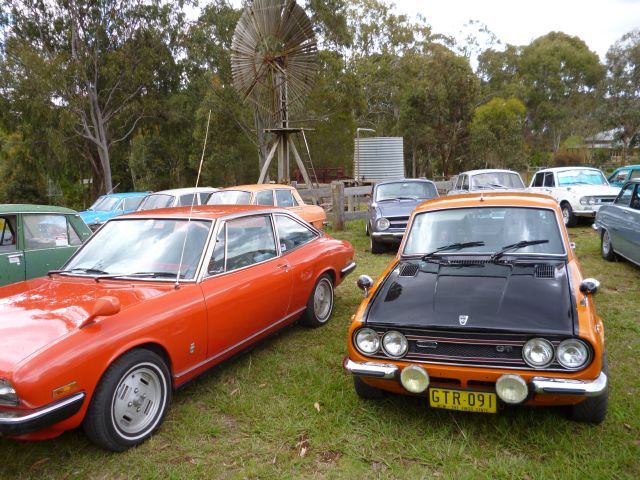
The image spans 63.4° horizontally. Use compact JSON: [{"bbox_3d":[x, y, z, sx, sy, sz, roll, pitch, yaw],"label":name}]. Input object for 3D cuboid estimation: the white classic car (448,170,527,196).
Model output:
[{"bbox_3d":[4.263,-1.035,12.861,1.500,1.400,4.050,-1,8,5],"label":"white classic car"}]

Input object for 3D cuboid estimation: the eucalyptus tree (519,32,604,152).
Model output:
[{"bbox_3d":[25.657,-15.511,55.000,9.137,13.067,9.137,2,8,25],"label":"eucalyptus tree"}]

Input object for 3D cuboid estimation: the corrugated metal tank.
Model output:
[{"bbox_3d":[1.789,-2.433,15.500,1.482,1.302,1.482,-1,8,7],"label":"corrugated metal tank"}]

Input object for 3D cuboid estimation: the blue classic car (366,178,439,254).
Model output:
[{"bbox_3d":[1.801,-0.624,11.129,1.520,1.380,4.020,-2,8,4],"label":"blue classic car"}]

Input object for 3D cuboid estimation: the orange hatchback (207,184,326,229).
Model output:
[{"bbox_3d":[-1.548,-0.448,11.023,1.500,1.390,4.050,4,10,36],"label":"orange hatchback"}]

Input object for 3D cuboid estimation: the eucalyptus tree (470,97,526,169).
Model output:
[{"bbox_3d":[11.378,-6.661,33.000,3.570,4.972,3.570,1,8,19],"label":"eucalyptus tree"}]

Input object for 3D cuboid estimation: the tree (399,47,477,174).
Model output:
[{"bbox_3d":[7.782,-8.374,34.000,5.254,8.932,5.254,0,8,13],"label":"tree"}]

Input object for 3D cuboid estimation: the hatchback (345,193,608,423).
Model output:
[{"bbox_3d":[1.478,0.290,4.692,1.500,1.330,4.000,1,8,21],"label":"hatchback"}]

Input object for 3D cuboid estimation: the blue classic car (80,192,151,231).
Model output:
[{"bbox_3d":[-5.426,-0.644,14.519,1.500,1.390,4.050,4,10,39],"label":"blue classic car"}]

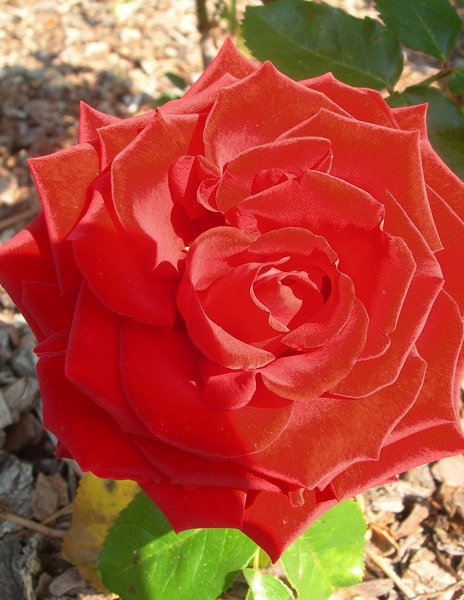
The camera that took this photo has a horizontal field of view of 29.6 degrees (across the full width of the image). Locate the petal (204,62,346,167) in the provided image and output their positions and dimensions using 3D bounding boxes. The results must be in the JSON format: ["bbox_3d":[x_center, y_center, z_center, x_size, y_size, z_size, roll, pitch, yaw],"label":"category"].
[{"bbox_3d":[0.011,-0.049,0.233,0.039,0.030,0.017,0,14,0],"label":"petal"}]

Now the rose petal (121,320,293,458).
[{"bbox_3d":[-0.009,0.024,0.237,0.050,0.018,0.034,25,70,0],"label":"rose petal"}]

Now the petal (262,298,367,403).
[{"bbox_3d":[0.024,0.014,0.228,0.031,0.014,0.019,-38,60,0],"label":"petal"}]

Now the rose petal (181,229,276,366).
[{"bbox_3d":[-0.001,-0.001,0.214,0.026,0.036,0.022,6,-1,-9],"label":"rose petal"}]

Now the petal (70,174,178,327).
[{"bbox_3d":[-0.027,-0.013,0.226,0.024,0.038,0.017,-17,1,16],"label":"petal"}]

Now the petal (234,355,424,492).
[{"bbox_3d":[0.026,0.032,0.226,0.046,0.032,0.016,-11,16,-6],"label":"petal"}]

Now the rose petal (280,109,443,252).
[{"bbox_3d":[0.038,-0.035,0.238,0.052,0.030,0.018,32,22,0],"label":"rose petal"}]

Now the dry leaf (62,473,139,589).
[{"bbox_3d":[-0.043,0.086,0.325,0.036,0.012,0.048,6,61,10],"label":"dry leaf"}]

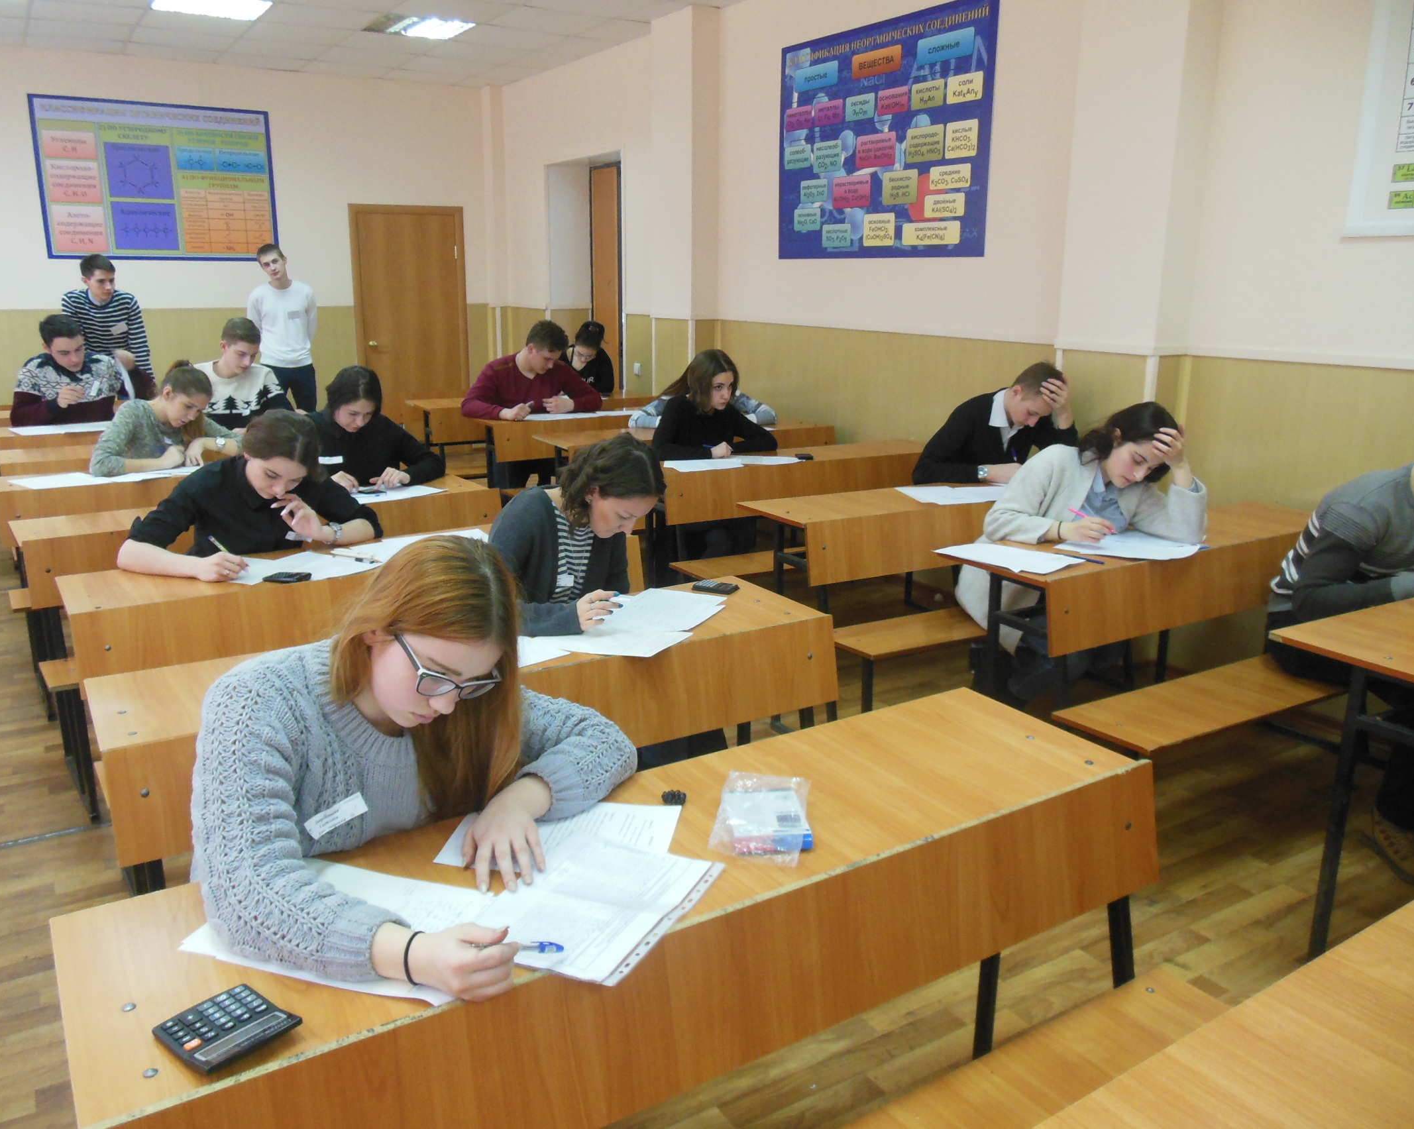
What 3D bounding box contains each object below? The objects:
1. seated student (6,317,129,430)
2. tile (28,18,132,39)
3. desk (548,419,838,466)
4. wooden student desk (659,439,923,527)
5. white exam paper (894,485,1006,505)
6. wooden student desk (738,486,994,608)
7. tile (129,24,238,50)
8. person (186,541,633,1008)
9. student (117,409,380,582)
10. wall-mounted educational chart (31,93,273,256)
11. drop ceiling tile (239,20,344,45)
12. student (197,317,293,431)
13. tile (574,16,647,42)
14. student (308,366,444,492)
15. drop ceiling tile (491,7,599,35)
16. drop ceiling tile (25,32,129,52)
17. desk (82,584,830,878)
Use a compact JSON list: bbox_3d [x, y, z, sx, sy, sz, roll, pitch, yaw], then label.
[{"bbox_3d":[-3.345,-0.657,5.769,0.560,1.310,0.700,-10,18,-35],"label":"seated student"},{"bbox_3d":[-4.137,-3.527,7.162,0.600,0.018,0.600,-8,17,-31],"label":"tile"},{"bbox_3d":[-0.068,-0.282,5.381,1.510,0.750,0.410,-9,17,-32],"label":"desk"},{"bbox_3d":[0.406,-0.118,4.986,1.535,0.765,0.420,-8,17,-31],"label":"wooden student desk"},{"bbox_3d":[0.974,-0.264,4.093,0.440,0.005,0.320,-2,15,-11],"label":"white exam paper"},{"bbox_3d":[0.834,0.098,4.070,1.510,0.750,0.410,-9,17,-32],"label":"wooden student desk"},{"bbox_3d":[-3.503,-3.527,7.301,0.600,0.020,0.600,-8,17,-30],"label":"tile"},{"bbox_3d":[-0.379,0.522,1.586,0.630,1.180,0.780,-12,19,-40],"label":"person"},{"bbox_3d":[-1.355,0.118,3.257,0.670,1.165,0.740,-8,17,-31],"label":"student"},{"bbox_3d":[-4.068,-2.843,8.109,1.570,1.110,0.020,-8,17,-30],"label":"wall-mounted educational chart"},{"bbox_3d":[-2.668,-3.467,7.108,0.600,0.020,0.600,-8,17,-30],"label":"drop ceiling tile"},{"bbox_3d":[-2.351,-0.584,5.544,0.550,1.317,0.680,-8,17,-31],"label":"student"},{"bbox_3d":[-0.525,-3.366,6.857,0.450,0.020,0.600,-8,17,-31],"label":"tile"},{"bbox_3d":[-1.345,-0.205,4.417,0.550,1.195,0.700,-8,17,-31],"label":"student"},{"bbox_3d":[-1.000,-3.383,6.762,0.600,0.018,0.600,-8,17,-31],"label":"drop ceiling tile"},{"bbox_3d":[-4.423,-3.647,7.608,0.600,0.018,0.490,-8,17,-31],"label":"drop ceiling tile"},{"bbox_3d":[-0.461,0.538,2.446,1.537,0.754,0.440,-8,17,-31],"label":"desk"}]

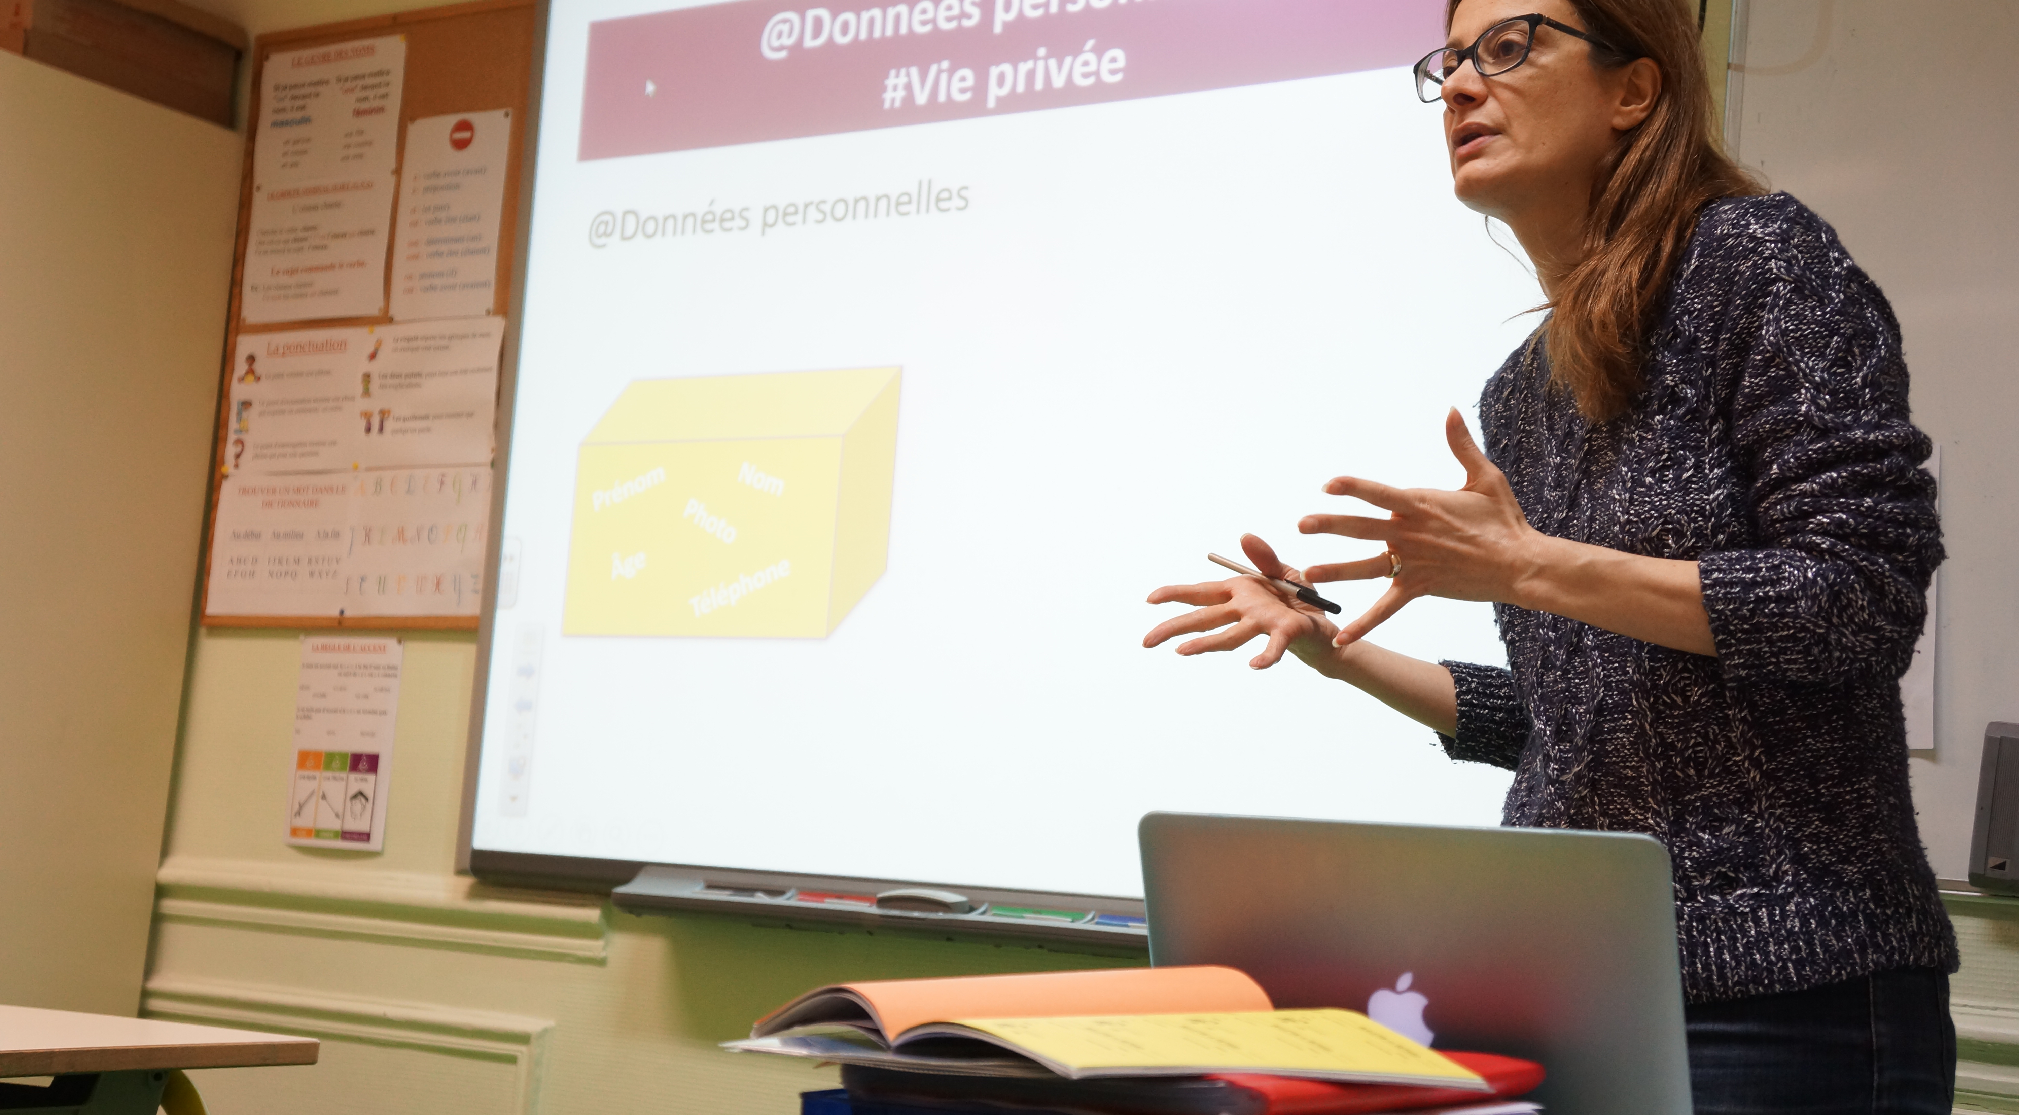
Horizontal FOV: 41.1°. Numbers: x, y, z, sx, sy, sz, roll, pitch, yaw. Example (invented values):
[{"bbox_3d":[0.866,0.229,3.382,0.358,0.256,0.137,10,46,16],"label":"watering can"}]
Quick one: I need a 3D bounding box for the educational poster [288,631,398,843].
[{"bbox_3d":[-0.955,0.263,3.830,0.210,0.297,0.010,-1,-8,34],"label":"educational poster"}]

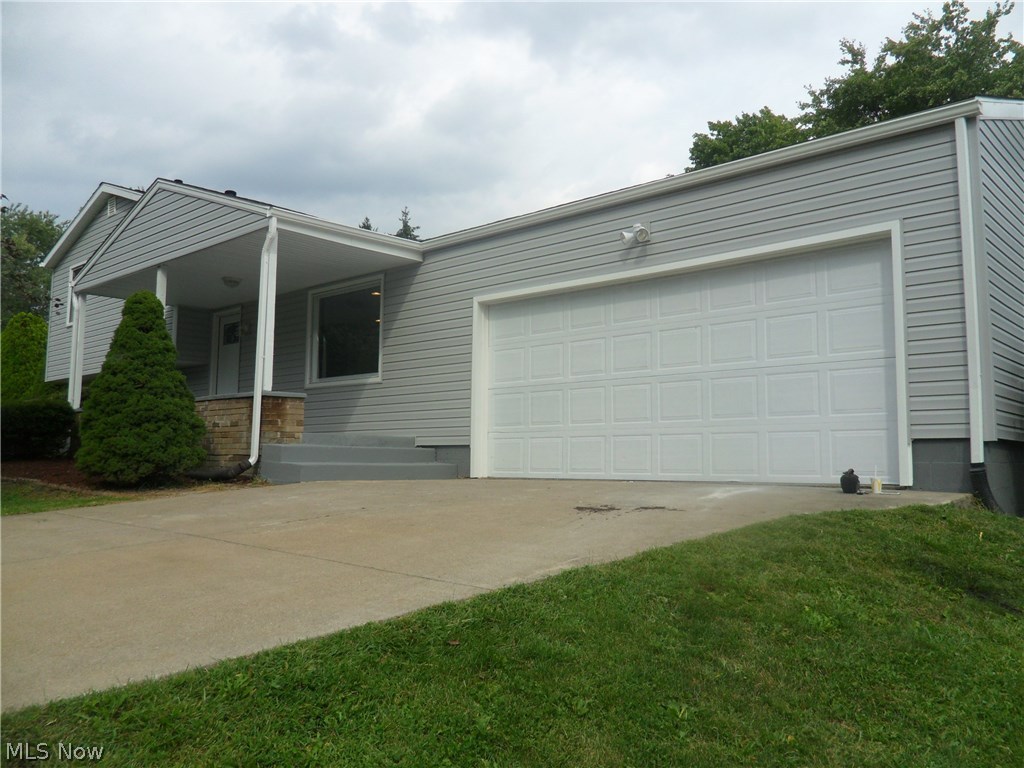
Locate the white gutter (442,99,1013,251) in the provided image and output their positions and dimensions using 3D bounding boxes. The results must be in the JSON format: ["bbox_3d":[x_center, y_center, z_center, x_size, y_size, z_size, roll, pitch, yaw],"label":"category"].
[{"bbox_3d":[1.276,-2.008,8.521,6.666,0.139,0.139,-4,-7,42],"label":"white gutter"}]

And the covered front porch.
[{"bbox_3d":[-4.358,-0.768,12.091,6.478,4.266,2.331,-4,-7,42],"label":"covered front porch"}]

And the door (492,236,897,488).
[{"bbox_3d":[1.502,-0.050,8.425,4.841,2.133,0.060,-4,-7,42],"label":"door"}]

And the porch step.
[{"bbox_3d":[-1.778,0.876,9.607,0.838,0.546,2.301,-4,-7,42],"label":"porch step"}]

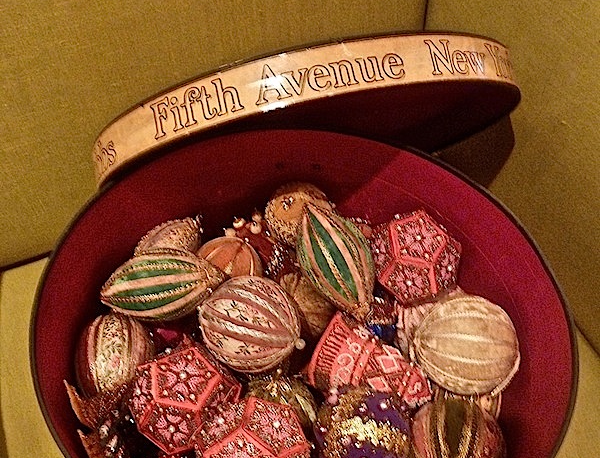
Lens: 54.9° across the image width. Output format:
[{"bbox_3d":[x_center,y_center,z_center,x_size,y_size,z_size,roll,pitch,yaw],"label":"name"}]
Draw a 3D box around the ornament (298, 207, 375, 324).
[{"bbox_3d":[0.029,0.027,0.460,0.054,0.054,0.107,-32,74,1],"label":"ornament"}]

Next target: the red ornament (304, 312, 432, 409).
[{"bbox_3d":[0.048,0.100,0.428,0.085,0.072,0.072,32,90,-3],"label":"red ornament"}]

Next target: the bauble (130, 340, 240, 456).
[{"bbox_3d":[-0.080,0.116,0.402,0.076,0.076,0.076,2,48,0],"label":"bauble"}]

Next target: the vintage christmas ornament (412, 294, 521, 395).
[{"bbox_3d":[0.122,0.085,0.425,0.078,0.076,0.076,10,90,0],"label":"vintage christmas ornament"}]

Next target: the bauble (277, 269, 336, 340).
[{"bbox_3d":[0.005,0.061,0.476,0.056,0.056,0.066,-27,71,0],"label":"bauble"}]

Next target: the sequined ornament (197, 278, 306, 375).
[{"bbox_3d":[-0.037,0.072,0.428,0.078,0.071,0.071,20,90,9],"label":"sequined ornament"}]

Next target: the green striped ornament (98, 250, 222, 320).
[{"bbox_3d":[-0.108,0.045,0.459,0.102,0.053,0.053,-11,87,-4],"label":"green striped ornament"}]

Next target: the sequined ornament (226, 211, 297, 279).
[{"bbox_3d":[-0.035,0.021,0.504,0.065,0.068,0.062,-11,55,-4],"label":"sequined ornament"}]

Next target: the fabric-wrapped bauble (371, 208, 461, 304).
[{"bbox_3d":[0.096,0.024,0.482,0.076,0.076,0.076,2,48,0],"label":"fabric-wrapped bauble"}]

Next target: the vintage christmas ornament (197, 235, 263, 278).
[{"bbox_3d":[-0.058,0.038,0.491,0.058,0.058,0.072,11,83,-6],"label":"vintage christmas ornament"}]

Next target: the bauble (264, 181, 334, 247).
[{"bbox_3d":[0.000,-0.012,0.518,0.062,0.062,0.062,-4,55,0],"label":"bauble"}]

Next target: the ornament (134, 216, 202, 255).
[{"bbox_3d":[-0.112,0.012,0.500,0.064,0.050,0.050,-25,90,-6],"label":"ornament"}]

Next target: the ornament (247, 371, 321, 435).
[{"bbox_3d":[-0.016,0.143,0.437,0.062,0.065,0.062,-2,55,2],"label":"ornament"}]

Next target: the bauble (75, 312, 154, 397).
[{"bbox_3d":[-0.141,0.096,0.435,0.059,0.059,0.072,5,81,-17],"label":"bauble"}]

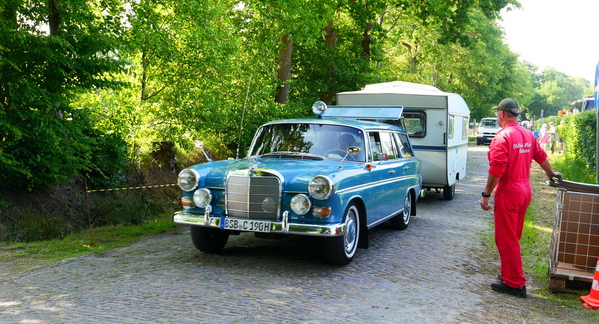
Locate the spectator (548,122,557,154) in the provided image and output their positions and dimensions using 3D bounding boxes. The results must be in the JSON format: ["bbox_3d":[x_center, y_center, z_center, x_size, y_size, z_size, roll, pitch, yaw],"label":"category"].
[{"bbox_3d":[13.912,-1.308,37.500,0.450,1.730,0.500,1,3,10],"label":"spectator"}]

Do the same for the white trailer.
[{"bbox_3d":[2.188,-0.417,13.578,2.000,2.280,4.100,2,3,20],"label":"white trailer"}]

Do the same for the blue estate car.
[{"bbox_3d":[0.288,0.142,8.469,1.800,1.600,4.720,2,3,21],"label":"blue estate car"}]

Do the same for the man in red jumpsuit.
[{"bbox_3d":[1.922,0.305,5.950,0.620,1.710,0.460,-1,3,-34],"label":"man in red jumpsuit"}]

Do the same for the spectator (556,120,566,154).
[{"bbox_3d":[14.088,-1.328,36.700,0.500,1.760,0.400,0,3,-11],"label":"spectator"}]

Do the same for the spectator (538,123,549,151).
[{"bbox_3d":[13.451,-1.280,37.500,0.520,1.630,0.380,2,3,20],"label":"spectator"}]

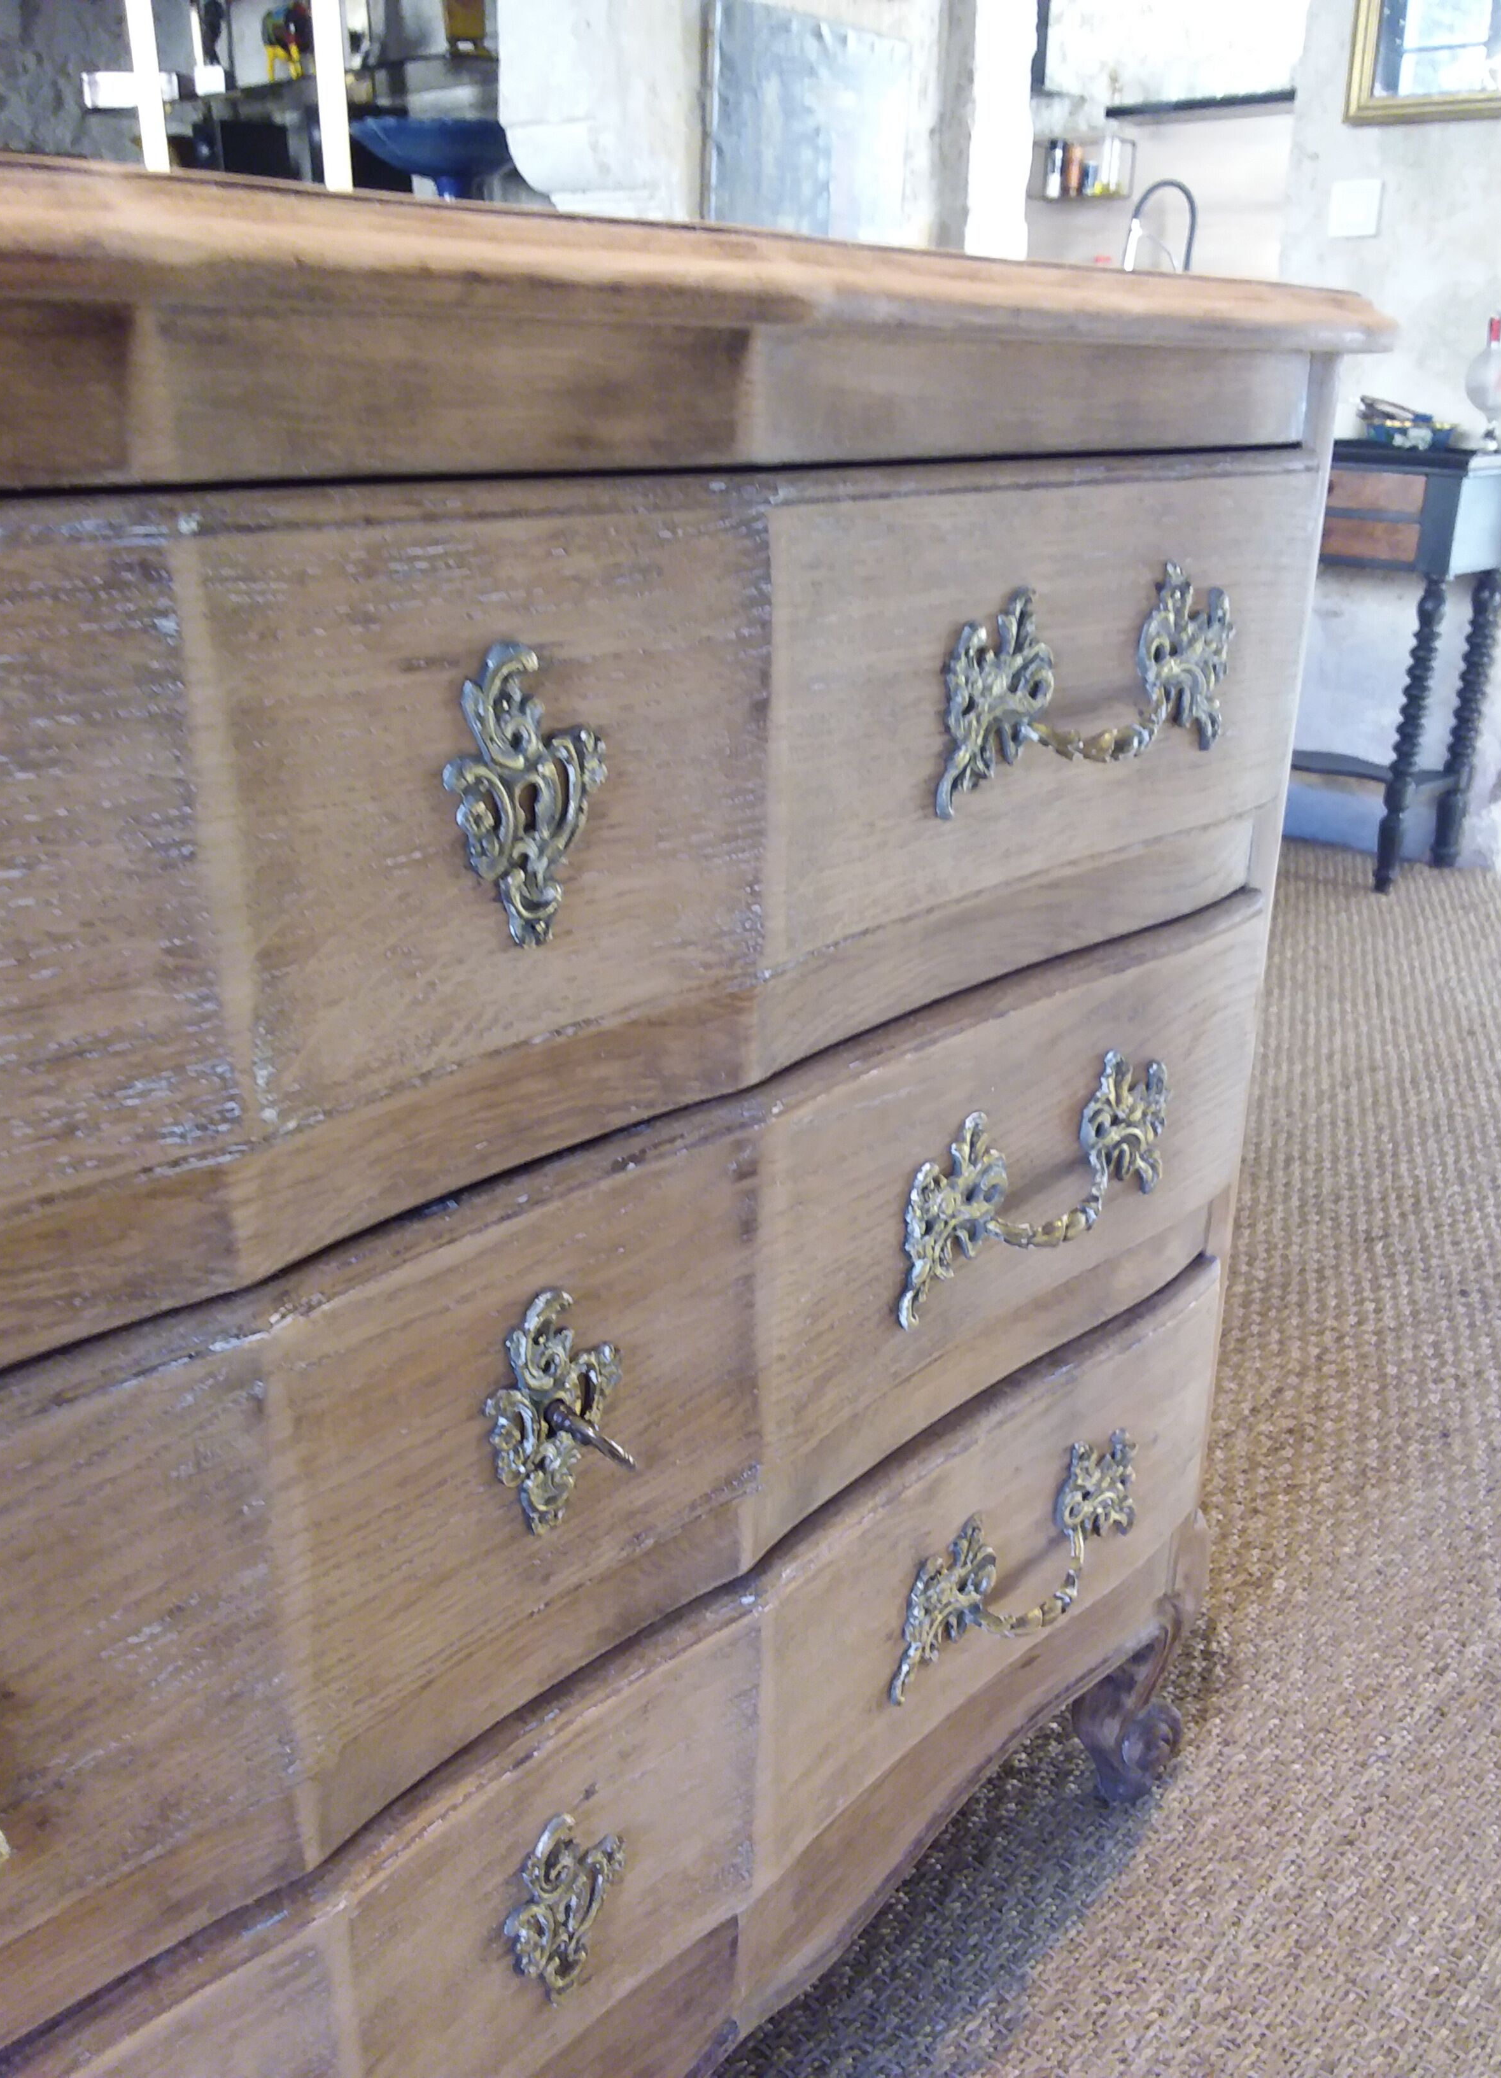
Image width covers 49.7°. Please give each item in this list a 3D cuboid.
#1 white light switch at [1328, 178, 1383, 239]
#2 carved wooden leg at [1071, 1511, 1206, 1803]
[{"bbox_3d":[1.015,-1.395,2.720,0.083,0.083,0.012,17,27,38],"label":"white light switch"},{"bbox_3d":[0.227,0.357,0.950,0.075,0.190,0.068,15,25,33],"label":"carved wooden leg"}]

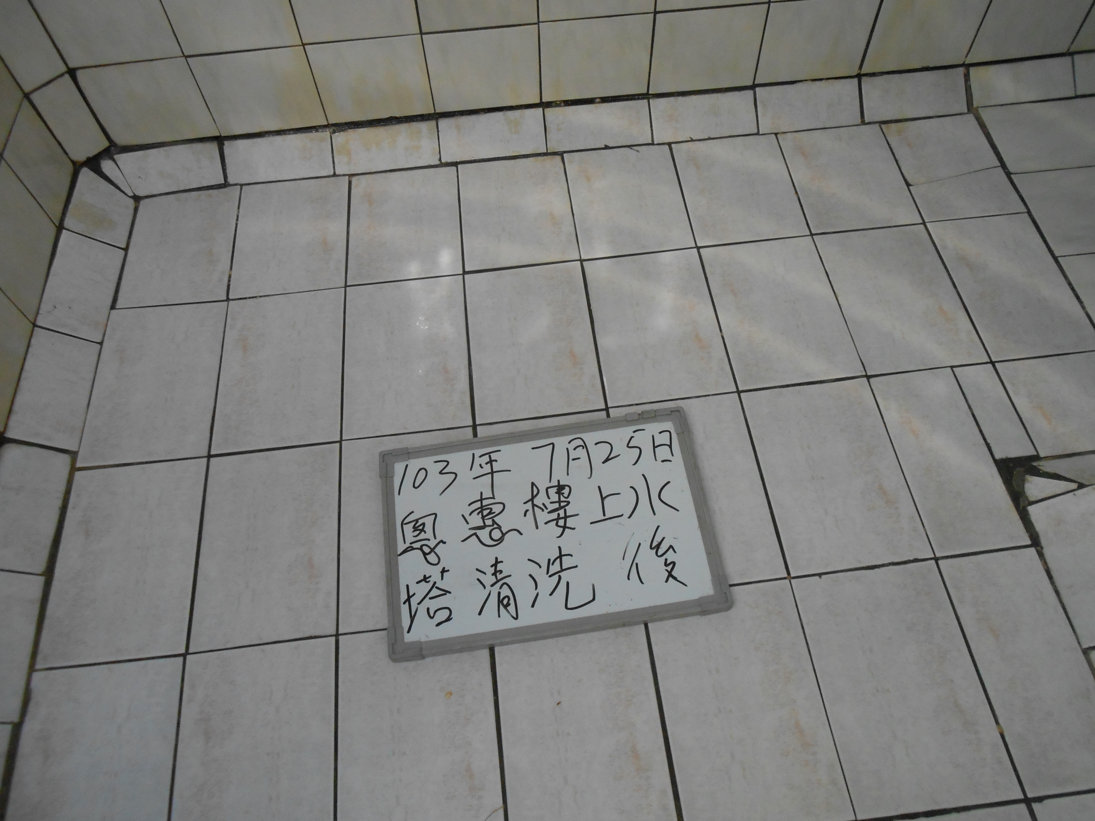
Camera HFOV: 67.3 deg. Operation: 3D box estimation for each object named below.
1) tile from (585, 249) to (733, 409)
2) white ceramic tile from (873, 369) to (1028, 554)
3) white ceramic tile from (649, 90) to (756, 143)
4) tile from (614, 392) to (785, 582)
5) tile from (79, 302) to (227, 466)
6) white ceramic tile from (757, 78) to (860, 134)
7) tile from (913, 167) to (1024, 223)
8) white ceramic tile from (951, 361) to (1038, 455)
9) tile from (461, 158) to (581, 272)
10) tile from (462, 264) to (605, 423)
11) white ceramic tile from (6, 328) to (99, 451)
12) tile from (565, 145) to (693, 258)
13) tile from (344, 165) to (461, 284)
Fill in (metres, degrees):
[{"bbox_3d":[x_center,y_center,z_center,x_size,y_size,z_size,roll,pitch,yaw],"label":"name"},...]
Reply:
[{"bbox_3d":[0.176,-0.137,1.328,0.197,0.010,0.289,-6,59,-2],"label":"tile"},{"bbox_3d":[0.574,0.069,1.190,0.130,0.010,0.290,-6,59,-2],"label":"white ceramic tile"},{"bbox_3d":[0.299,-0.563,1.571,0.197,0.010,0.086,-5,95,-1],"label":"white ceramic tile"},{"bbox_3d":[0.212,0.115,1.198,0.200,0.010,0.300,-6,58,-2],"label":"tile"},{"bbox_3d":[-0.626,-0.048,1.325,0.195,0.010,0.304,-5,58,-1],"label":"tile"},{"bbox_3d":[0.499,-0.585,1.576,0.196,0.010,0.086,-7,95,-2],"label":"white ceramic tile"},{"bbox_3d":[0.737,-0.378,1.456,0.178,0.010,0.108,-6,59,-2],"label":"tile"},{"bbox_3d":[0.671,0.001,1.241,0.056,0.010,0.162,-7,58,-2],"label":"white ceramic tile"},{"bbox_3d":[-0.056,-0.360,1.500,0.200,0.010,0.266,-6,58,-2],"label":"tile"},{"bbox_3d":[-0.026,-0.116,1.349,0.200,0.010,0.300,-6,58,-2],"label":"tile"},{"bbox_3d":[-0.757,-0.032,1.261,0.093,0.010,0.194,17,52,-32],"label":"white ceramic tile"},{"bbox_3d":[0.144,-0.374,1.473,0.196,0.010,0.253,-6,59,-2],"label":"tile"},{"bbox_3d":[-0.252,-0.330,1.459,0.195,0.010,0.259,-6,59,-2],"label":"tile"}]

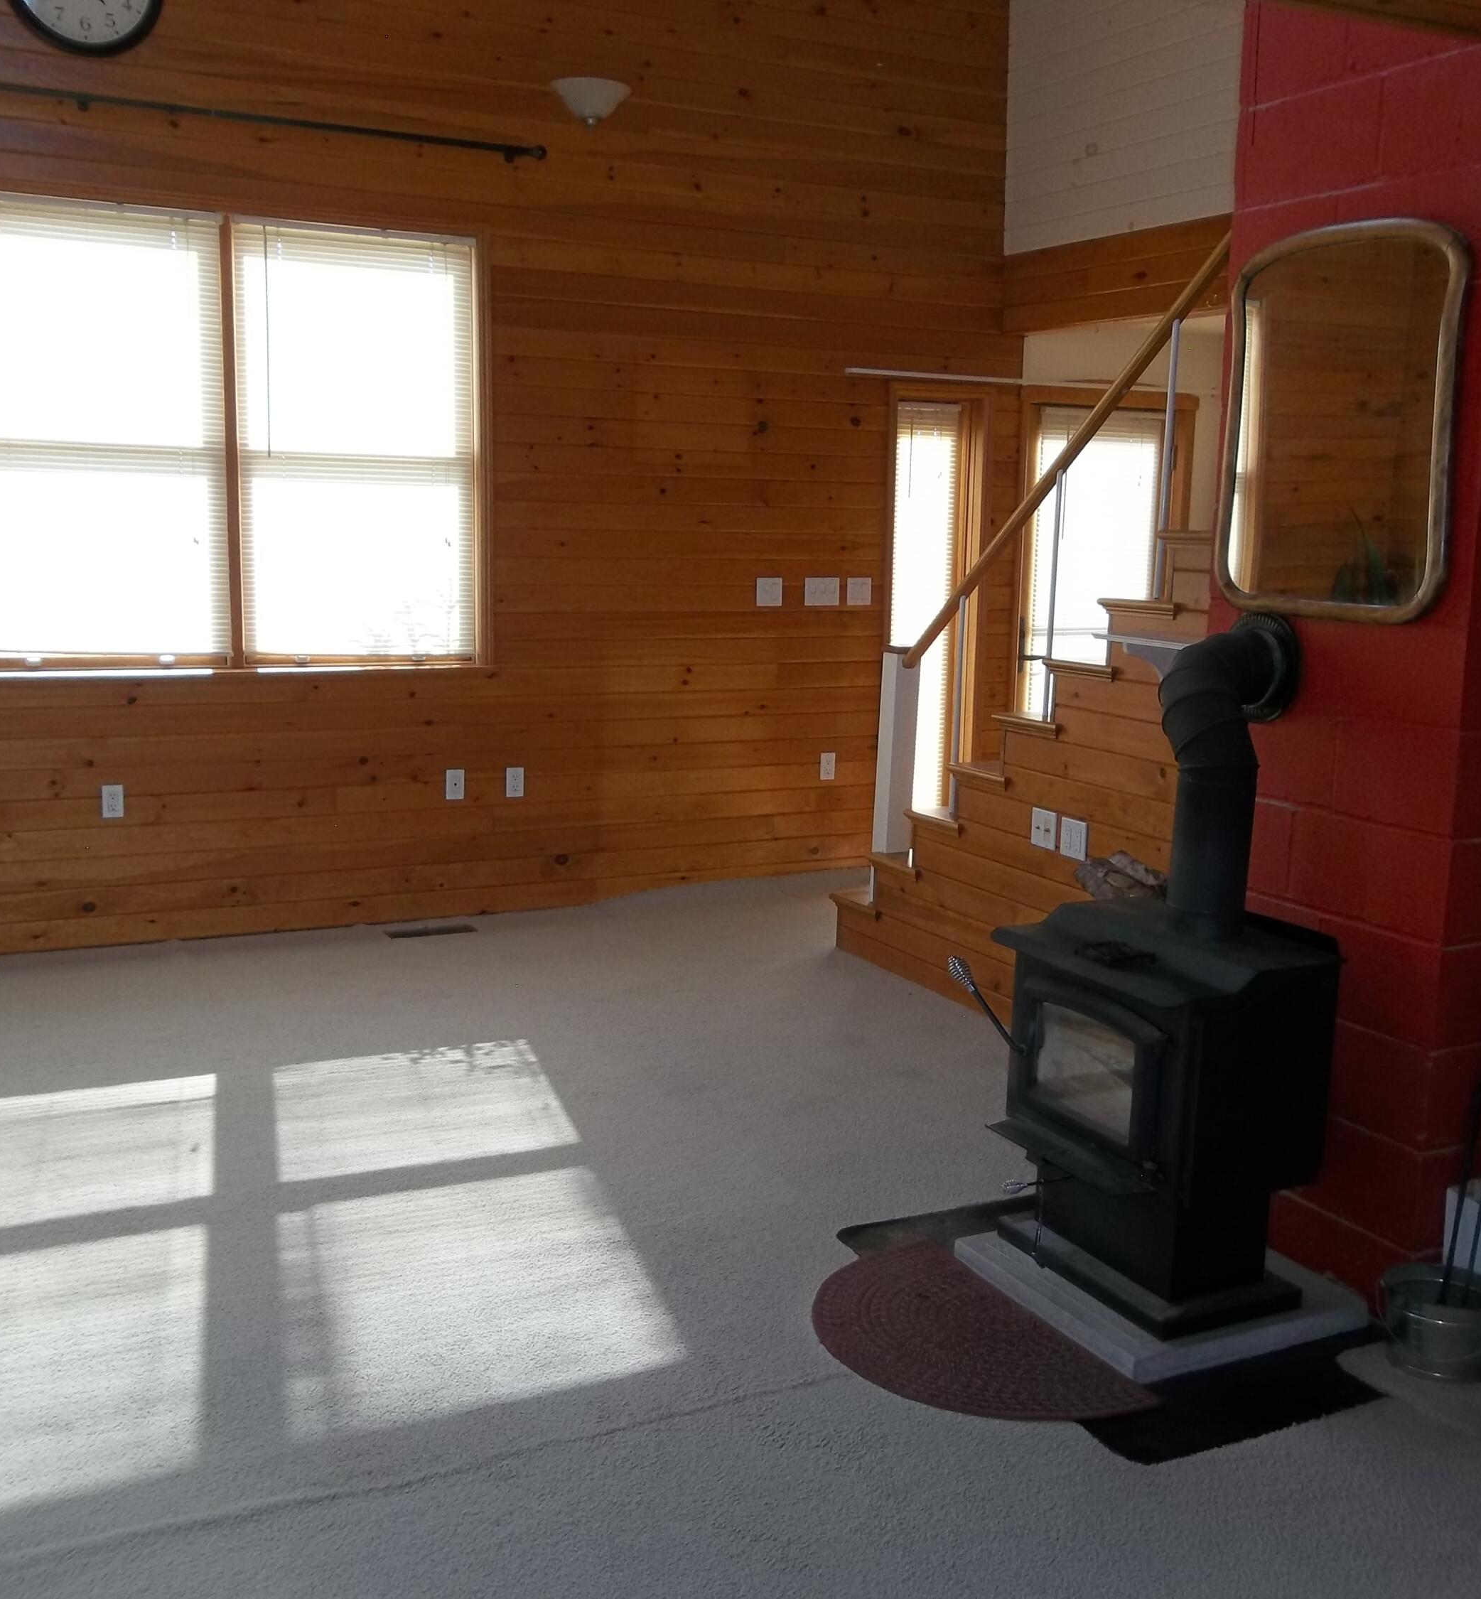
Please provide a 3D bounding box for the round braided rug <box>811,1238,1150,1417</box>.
[{"bbox_3d":[0.382,1.038,3.206,0.470,0.016,0.750,-4,11,-27],"label":"round braided rug"}]

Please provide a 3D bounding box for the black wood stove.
[{"bbox_3d":[0.875,0.316,3.336,0.630,1.331,0.590,-4,11,-27],"label":"black wood stove"}]

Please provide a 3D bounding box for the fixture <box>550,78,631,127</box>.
[{"bbox_3d":[-0.532,-2.564,6.137,0.310,0.168,0.160,-4,11,-27],"label":"fixture"}]

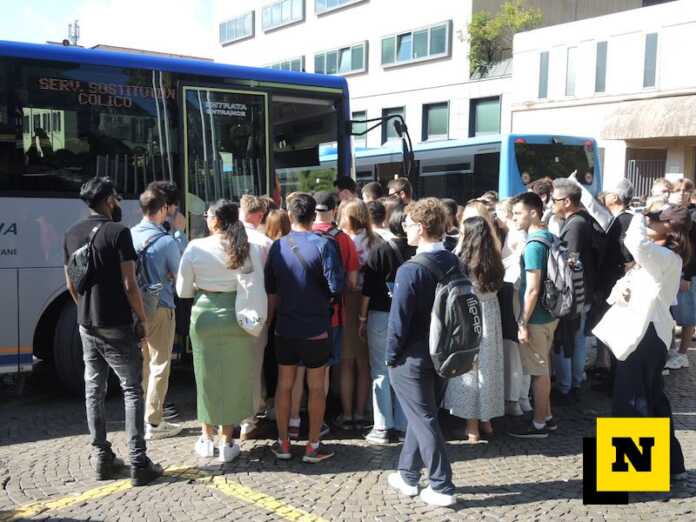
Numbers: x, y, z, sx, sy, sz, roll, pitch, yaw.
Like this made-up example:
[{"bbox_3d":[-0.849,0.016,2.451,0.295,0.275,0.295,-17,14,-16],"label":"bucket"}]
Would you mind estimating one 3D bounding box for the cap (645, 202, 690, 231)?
[{"bbox_3d":[1.966,-0.274,4.700,0.270,0.150,0.180,1,5,6],"label":"cap"}]

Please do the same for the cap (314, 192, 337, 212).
[{"bbox_3d":[-0.170,-0.463,5.900,0.190,0.160,0.260,2,6,12],"label":"cap"}]

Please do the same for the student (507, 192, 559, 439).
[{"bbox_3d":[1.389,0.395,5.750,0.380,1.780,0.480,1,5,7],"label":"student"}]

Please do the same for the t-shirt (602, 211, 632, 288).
[{"bbox_3d":[2.231,-0.078,6.300,0.270,0.660,0.460,2,6,12],"label":"t-shirt"}]

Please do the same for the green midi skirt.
[{"bbox_3d":[-0.834,0.642,5.080,0.440,0.880,0.370,0,5,-7],"label":"green midi skirt"}]

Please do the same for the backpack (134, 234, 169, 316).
[{"bbox_3d":[-1.375,0.094,5.320,0.290,0.530,0.180,5,7,40],"label":"backpack"}]

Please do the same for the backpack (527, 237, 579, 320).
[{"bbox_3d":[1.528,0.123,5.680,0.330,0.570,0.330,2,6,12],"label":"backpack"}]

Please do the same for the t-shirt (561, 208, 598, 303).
[{"bbox_3d":[1.907,-0.045,6.320,0.310,0.710,0.460,3,6,25],"label":"t-shirt"}]

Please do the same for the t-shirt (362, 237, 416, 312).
[{"bbox_3d":[0.315,0.095,5.400,0.430,0.550,0.270,-2,6,-30],"label":"t-shirt"}]

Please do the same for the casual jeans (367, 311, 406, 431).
[{"bbox_3d":[0.296,0.767,5.450,0.390,0.930,0.310,-2,6,-34],"label":"casual jeans"}]

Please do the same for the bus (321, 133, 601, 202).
[{"bbox_3d":[-0.180,-0.830,17.100,2.550,3.100,12.000,-3,7,-36],"label":"bus"}]

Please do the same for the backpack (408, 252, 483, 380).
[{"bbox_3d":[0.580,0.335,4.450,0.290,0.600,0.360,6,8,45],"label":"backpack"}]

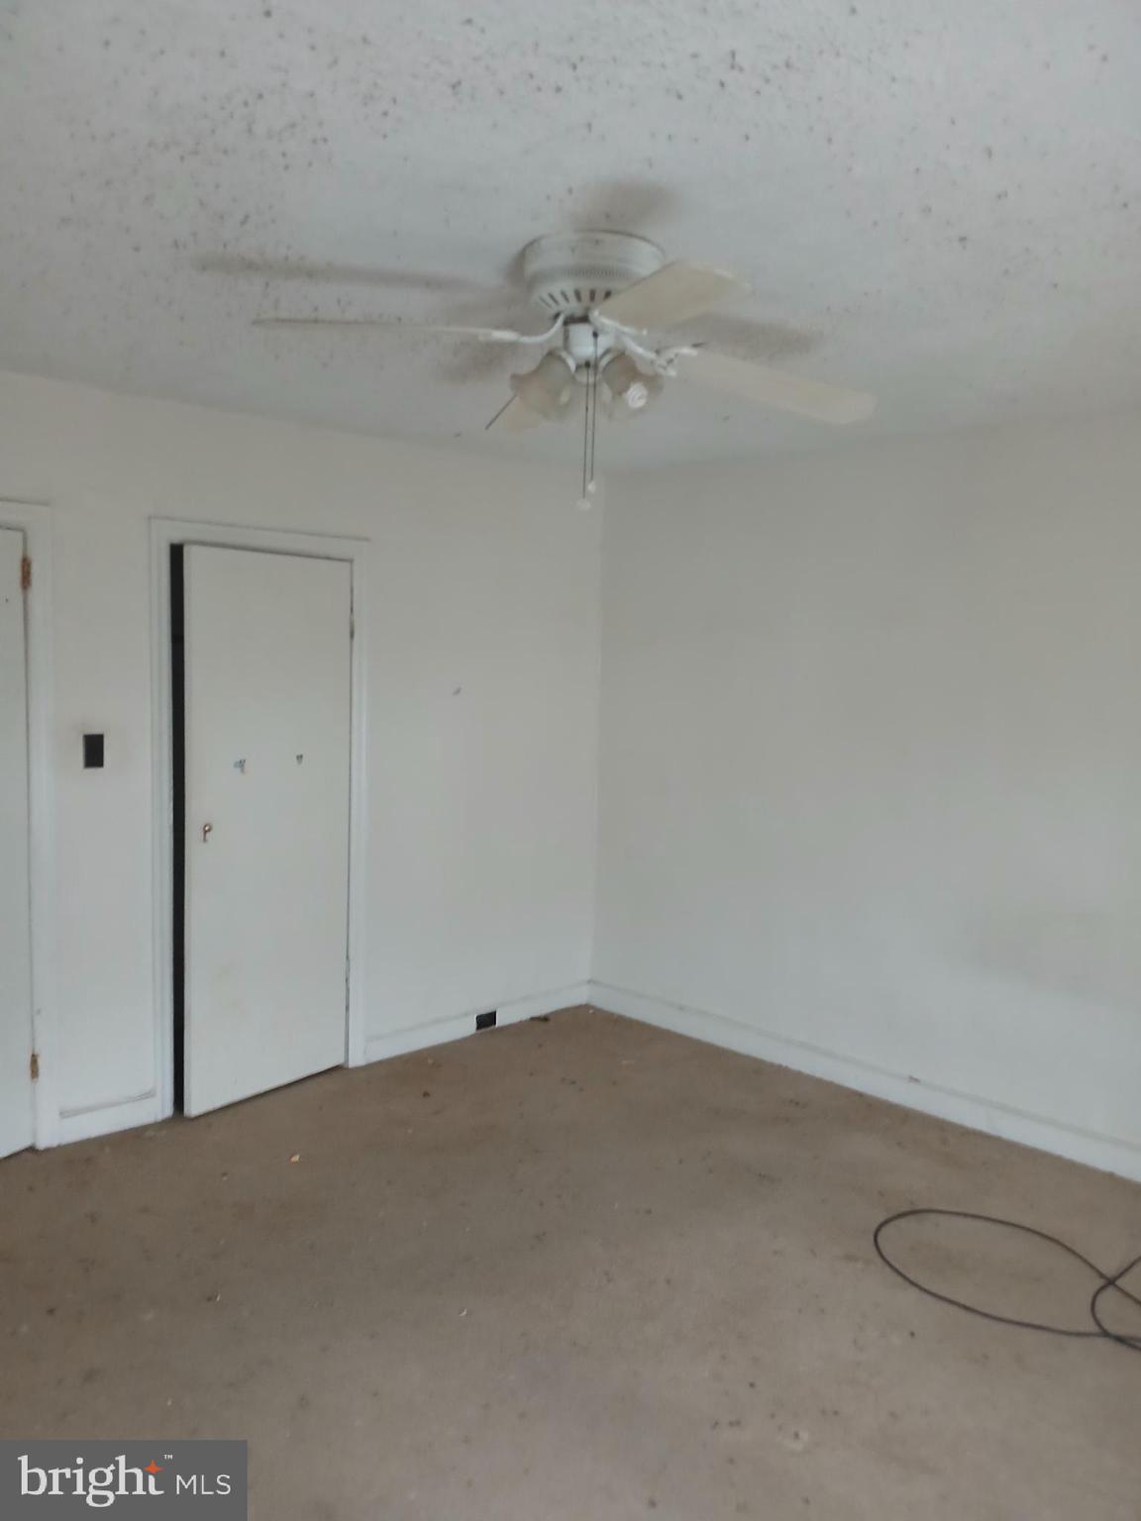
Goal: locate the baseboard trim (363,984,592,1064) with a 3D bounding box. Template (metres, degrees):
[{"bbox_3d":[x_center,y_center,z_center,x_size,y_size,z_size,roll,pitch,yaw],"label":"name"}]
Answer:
[{"bbox_3d":[-0.366,1.124,4.966,1.264,0.107,0.020,-3,7,-44],"label":"baseboard trim"}]

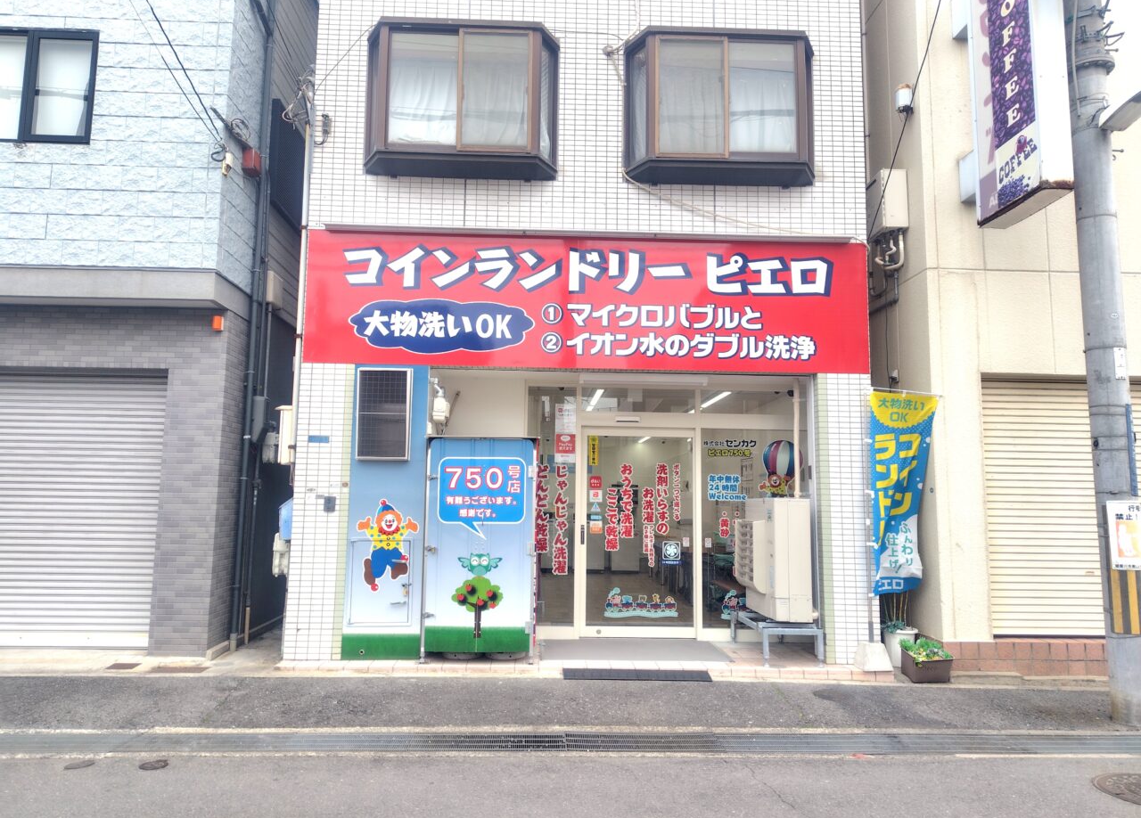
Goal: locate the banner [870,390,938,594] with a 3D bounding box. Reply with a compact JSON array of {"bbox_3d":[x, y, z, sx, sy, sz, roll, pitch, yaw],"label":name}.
[{"bbox_3d":[2.973,0.733,6.688,0.600,1.787,0.130,0,-7,2],"label":"banner"}]

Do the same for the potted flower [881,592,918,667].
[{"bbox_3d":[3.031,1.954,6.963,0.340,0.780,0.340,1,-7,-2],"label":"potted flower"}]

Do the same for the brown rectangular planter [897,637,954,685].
[{"bbox_3d":[3.036,2.155,6.481,0.350,0.300,0.340,1,-7,-2],"label":"brown rectangular planter"}]

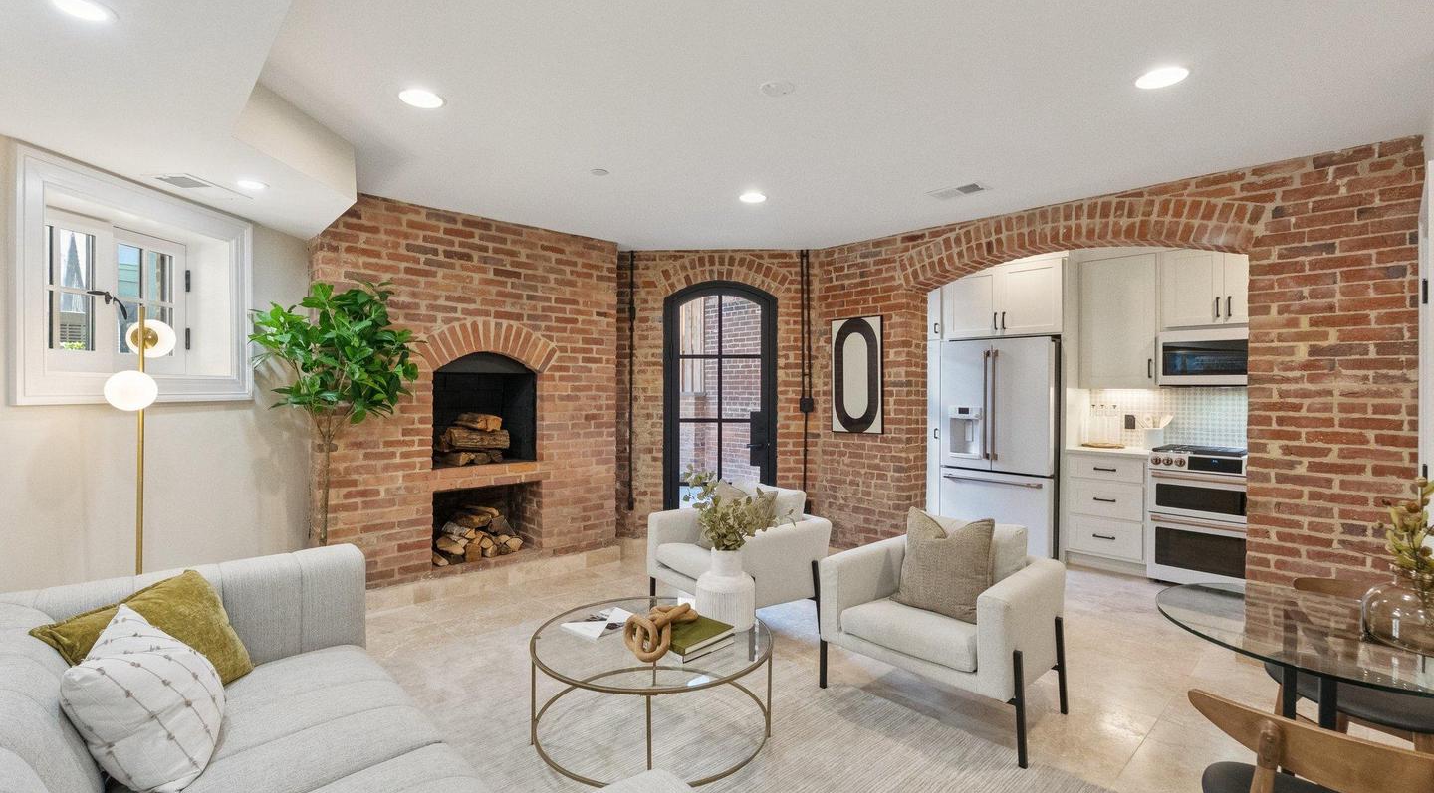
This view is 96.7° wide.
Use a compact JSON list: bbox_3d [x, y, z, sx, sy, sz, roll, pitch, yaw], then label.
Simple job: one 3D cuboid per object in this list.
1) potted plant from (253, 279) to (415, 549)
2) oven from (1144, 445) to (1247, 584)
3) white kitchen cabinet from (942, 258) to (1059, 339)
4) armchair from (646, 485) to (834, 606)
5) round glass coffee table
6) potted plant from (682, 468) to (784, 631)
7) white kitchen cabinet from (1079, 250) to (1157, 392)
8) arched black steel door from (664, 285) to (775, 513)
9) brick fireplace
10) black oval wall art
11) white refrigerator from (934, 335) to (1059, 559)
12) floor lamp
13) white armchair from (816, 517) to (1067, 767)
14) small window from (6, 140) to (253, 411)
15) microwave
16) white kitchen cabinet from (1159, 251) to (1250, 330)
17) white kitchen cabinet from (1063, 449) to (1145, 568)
[{"bbox_3d":[-1.899,0.358,3.152,0.730,1.862,0.730,1,0,3],"label":"potted plant"},{"bbox_3d":[3.579,0.867,4.521,0.762,0.925,0.700,1,1,43],"label":"oven"},{"bbox_3d":[2.556,-0.795,5.523,0.945,0.585,0.630,1,1,43],"label":"white kitchen cabinet"},{"bbox_3d":[0.132,0.925,3.656,0.720,0.760,0.878,0,0,-39],"label":"armchair"},{"bbox_3d":[-0.242,1.118,2.455,0.930,0.430,0.930,0,1,-3],"label":"round glass coffee table"},{"bbox_3d":[0.063,0.600,2.560,0.410,0.620,0.370,0,1,-3],"label":"potted plant"},{"bbox_3d":[3.266,-0.577,5.147,0.527,1.022,0.330,1,0,44],"label":"white kitchen cabinet"},{"bbox_3d":[0.025,0.177,5.281,0.941,2.241,0.120,1,0,3],"label":"arched black steel door"},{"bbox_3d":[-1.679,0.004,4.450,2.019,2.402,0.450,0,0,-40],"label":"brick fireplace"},{"bbox_3d":[1.047,-0.154,4.781,0.445,0.863,0.040,1,0,44],"label":"black oval wall art"},{"bbox_3d":[2.505,0.419,5.484,0.905,1.768,0.720,1,1,43],"label":"white refrigerator"},{"bbox_3d":[-2.192,0.469,2.422,0.270,1.641,0.380,0,0,-27],"label":"floor lamp"},{"bbox_3d":[0.987,0.936,2.775,0.878,0.760,0.720,1,0,44],"label":"white armchair"},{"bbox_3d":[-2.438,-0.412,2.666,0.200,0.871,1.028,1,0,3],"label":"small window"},{"bbox_3d":[3.680,-0.267,4.611,0.760,0.410,0.410,1,1,43],"label":"microwave"},{"bbox_3d":[3.708,-0.785,4.630,0.762,0.575,0.355,1,1,43],"label":"white kitchen cabinet"},{"bbox_3d":[3.128,0.864,4.994,0.544,0.914,0.650,1,1,43],"label":"white kitchen cabinet"}]

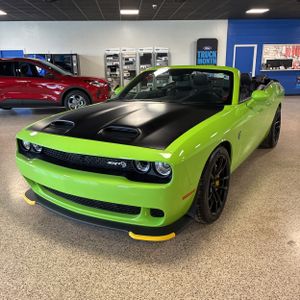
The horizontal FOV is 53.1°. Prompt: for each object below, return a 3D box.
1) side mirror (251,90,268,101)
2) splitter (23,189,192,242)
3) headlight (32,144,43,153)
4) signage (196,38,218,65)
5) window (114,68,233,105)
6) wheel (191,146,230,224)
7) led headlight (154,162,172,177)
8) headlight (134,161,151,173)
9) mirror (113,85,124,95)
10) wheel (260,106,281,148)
[{"bbox_3d":[1.232,-0.615,3.377,0.210,0.130,0.140,8,18,30],"label":"side mirror"},{"bbox_3d":[-0.503,0.529,2.660,1.740,0.090,0.460,8,18,30],"label":"splitter"},{"bbox_3d":[-1.021,-0.025,2.766,0.128,0.110,0.080,10,19,34],"label":"headlight"},{"bbox_3d":[2.531,-4.261,13.485,0.940,1.400,0.100,-1,15,0],"label":"signage"},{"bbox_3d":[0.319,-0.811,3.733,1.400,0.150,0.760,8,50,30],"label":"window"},{"bbox_3d":[0.516,0.283,2.755,0.280,0.720,0.720,7,17,27],"label":"wheel"},{"bbox_3d":[0.102,0.127,2.121,0.135,0.115,0.080,6,17,22],"label":"led headlight"},{"bbox_3d":[-0.048,0.115,2.200,0.128,0.110,0.080,7,17,26],"label":"headlight"},{"bbox_3d":[-0.458,-0.865,4.359,0.210,0.130,0.140,8,18,30],"label":"mirror"},{"bbox_3d":[2.048,-0.399,5.184,0.280,0.720,0.720,8,18,30],"label":"wheel"}]

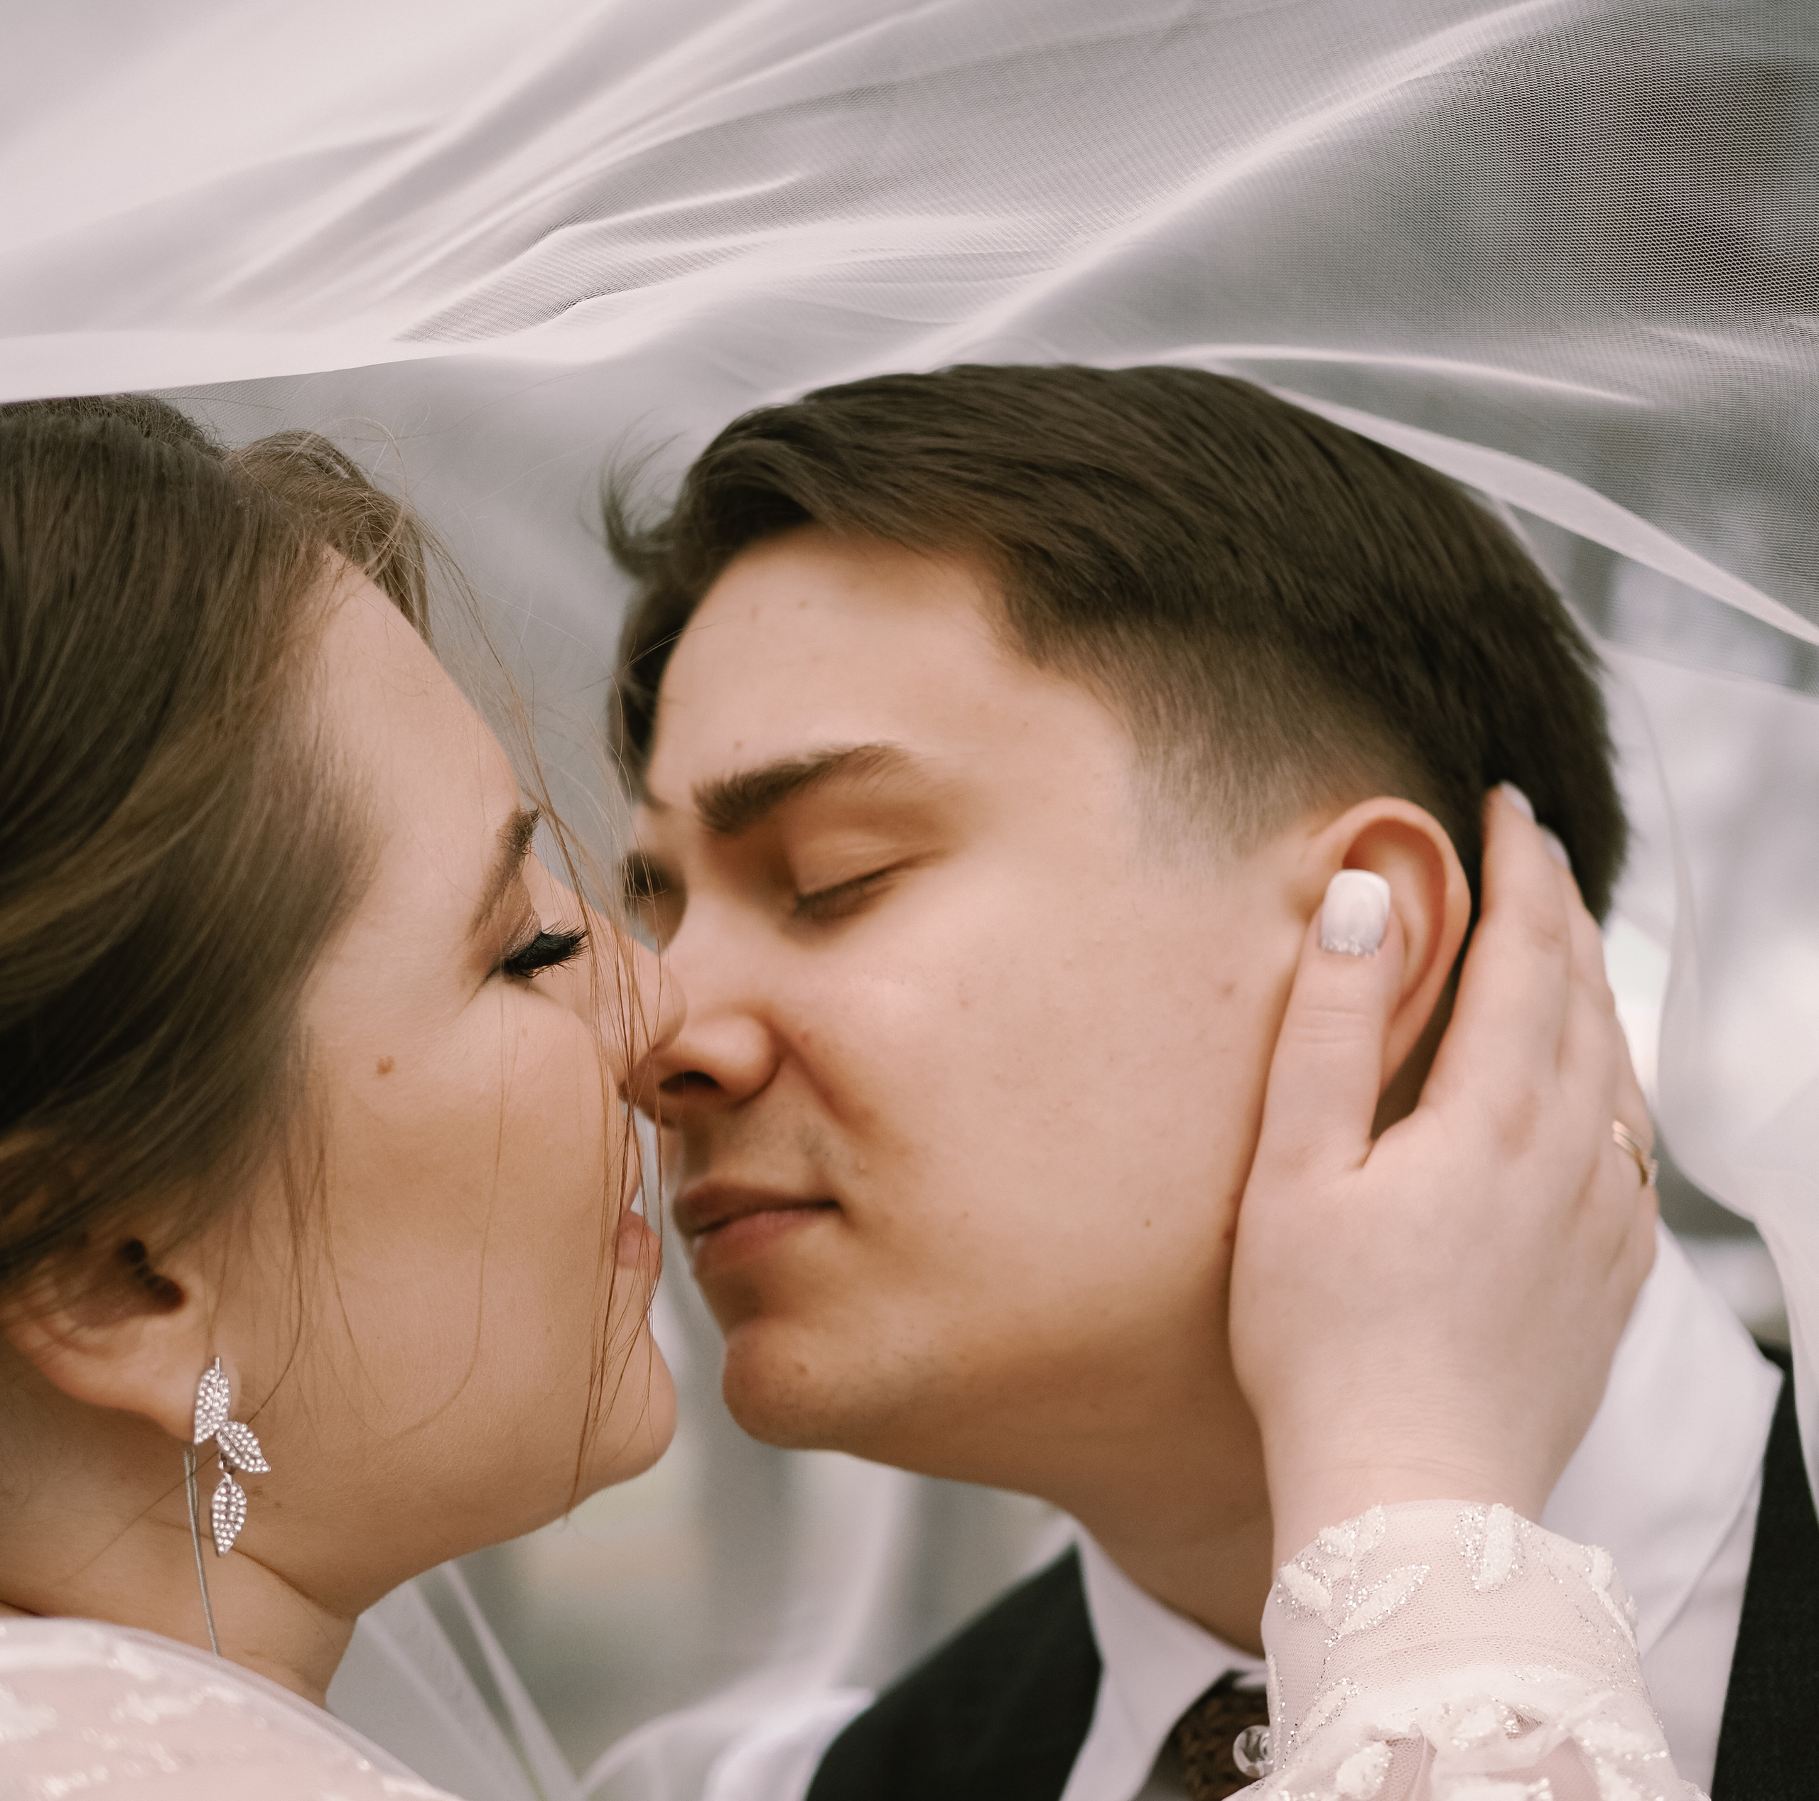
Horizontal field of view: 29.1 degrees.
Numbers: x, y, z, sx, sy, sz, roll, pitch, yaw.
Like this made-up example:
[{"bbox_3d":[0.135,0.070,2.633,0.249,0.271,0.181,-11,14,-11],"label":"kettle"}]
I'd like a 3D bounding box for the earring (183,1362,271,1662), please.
[{"bbox_3d":[-0.122,0.108,0.625,0.015,0.055,0.010,0,0,-25],"label":"earring"}]

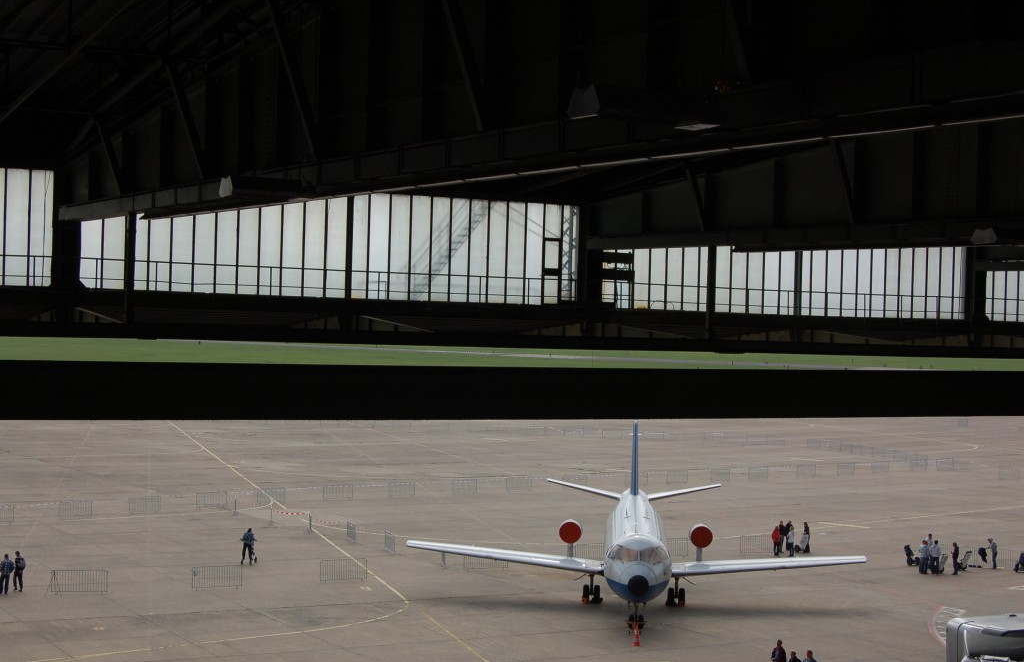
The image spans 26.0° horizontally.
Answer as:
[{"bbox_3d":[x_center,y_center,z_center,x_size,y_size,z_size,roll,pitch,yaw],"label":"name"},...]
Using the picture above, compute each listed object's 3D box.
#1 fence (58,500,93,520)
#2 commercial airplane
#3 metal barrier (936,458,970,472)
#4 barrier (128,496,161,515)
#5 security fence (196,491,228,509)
[{"bbox_3d":[-26.786,10.943,136.078,0.450,1.100,2.500,2,1,40],"label":"fence"},{"bbox_3d":[5.828,8.770,103.564,21.500,7.820,20.600,2,1,2],"label":"commercial airplane"},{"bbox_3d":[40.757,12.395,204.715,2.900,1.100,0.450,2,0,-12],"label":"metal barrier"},{"bbox_3d":[-23.210,11.012,140.217,2.500,1.100,0.450,1,1,-45],"label":"barrier"},{"bbox_3d":[-19.715,11.078,145.405,0.450,1.100,2.500,2,1,44],"label":"security fence"}]

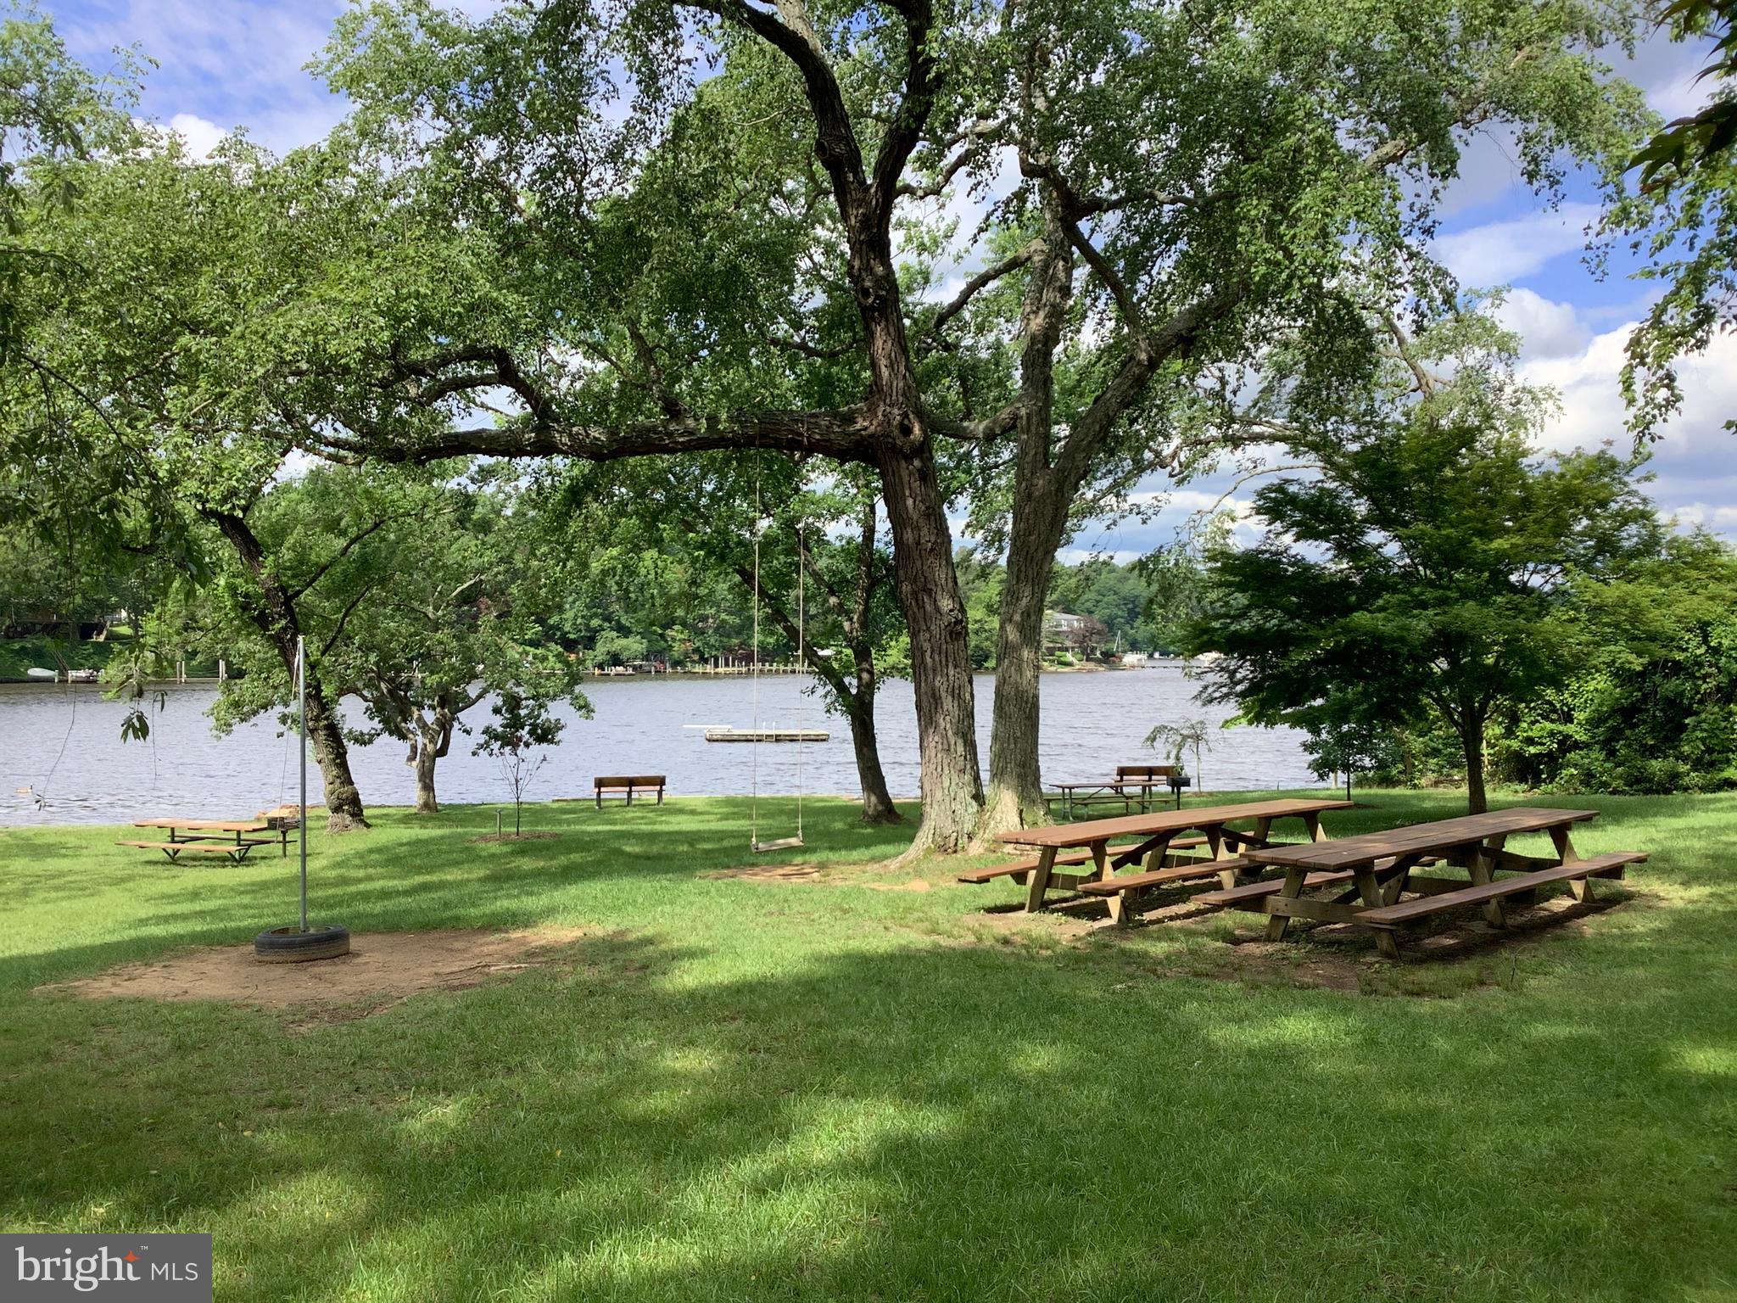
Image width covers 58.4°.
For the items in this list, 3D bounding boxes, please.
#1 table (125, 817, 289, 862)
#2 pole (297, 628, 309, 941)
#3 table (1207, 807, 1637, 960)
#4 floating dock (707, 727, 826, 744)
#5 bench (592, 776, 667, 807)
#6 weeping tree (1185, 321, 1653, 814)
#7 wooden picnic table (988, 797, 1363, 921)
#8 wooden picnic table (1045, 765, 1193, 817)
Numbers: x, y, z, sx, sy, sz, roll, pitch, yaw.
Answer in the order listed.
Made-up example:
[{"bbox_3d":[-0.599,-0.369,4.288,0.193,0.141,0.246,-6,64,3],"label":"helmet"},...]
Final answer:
[{"bbox_3d":[-12.950,3.790,30.500,2.700,0.760,1.620,0,0,19],"label":"table"},{"bbox_3d":[-4.540,1.120,12.500,0.048,2.440,0.048,0,0,0],"label":"pole"},{"bbox_3d":[4.860,1.910,13.180,4.880,0.760,1.640,0,0,-44],"label":"table"},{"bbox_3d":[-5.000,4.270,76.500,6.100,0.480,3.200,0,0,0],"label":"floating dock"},{"bbox_3d":[-5.830,3.420,38.000,1.830,0.800,0.620,0,0,-16],"label":"bench"},{"bbox_3d":[9.850,-1.300,28.000,8.500,8.600,7.800,0,0,0],"label":"weeping tree"},{"bbox_3d":[3.110,1.990,14.950,4.800,0.760,1.630,0,0,-44],"label":"wooden picnic table"},{"bbox_3d":[5.200,3.300,34.000,2.460,0.760,1.720,0,0,-18],"label":"wooden picnic table"}]

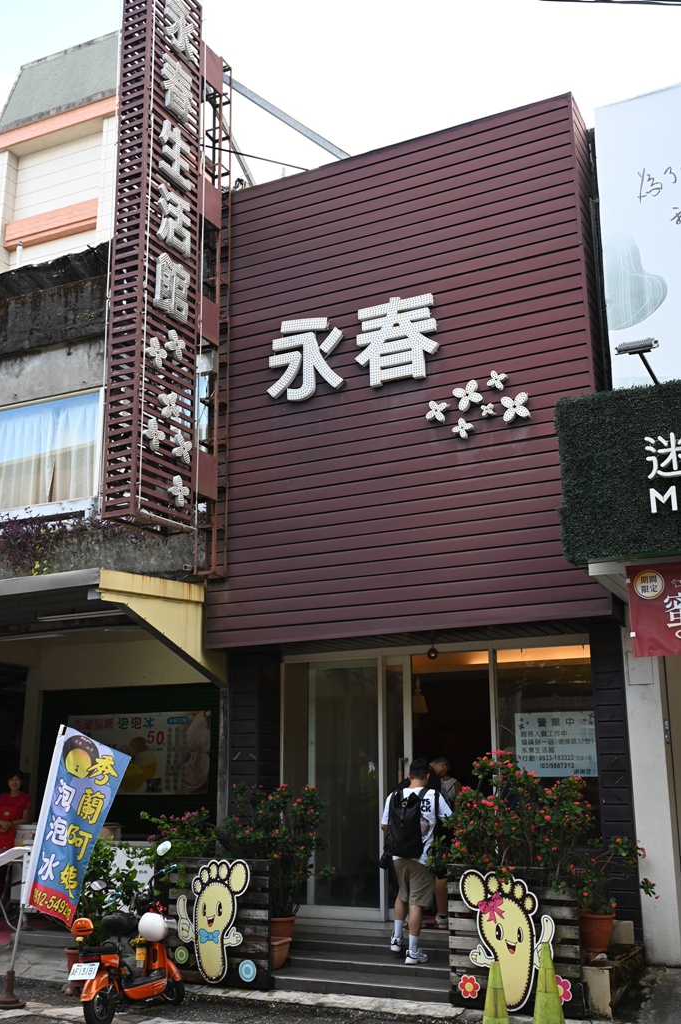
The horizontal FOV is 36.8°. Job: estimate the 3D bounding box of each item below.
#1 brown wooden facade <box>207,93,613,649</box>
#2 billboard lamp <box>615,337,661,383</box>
[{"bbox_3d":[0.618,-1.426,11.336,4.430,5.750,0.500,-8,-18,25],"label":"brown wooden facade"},{"bbox_3d":[2.460,-1.268,8.512,0.340,0.220,0.500,-8,-18,25],"label":"billboard lamp"}]

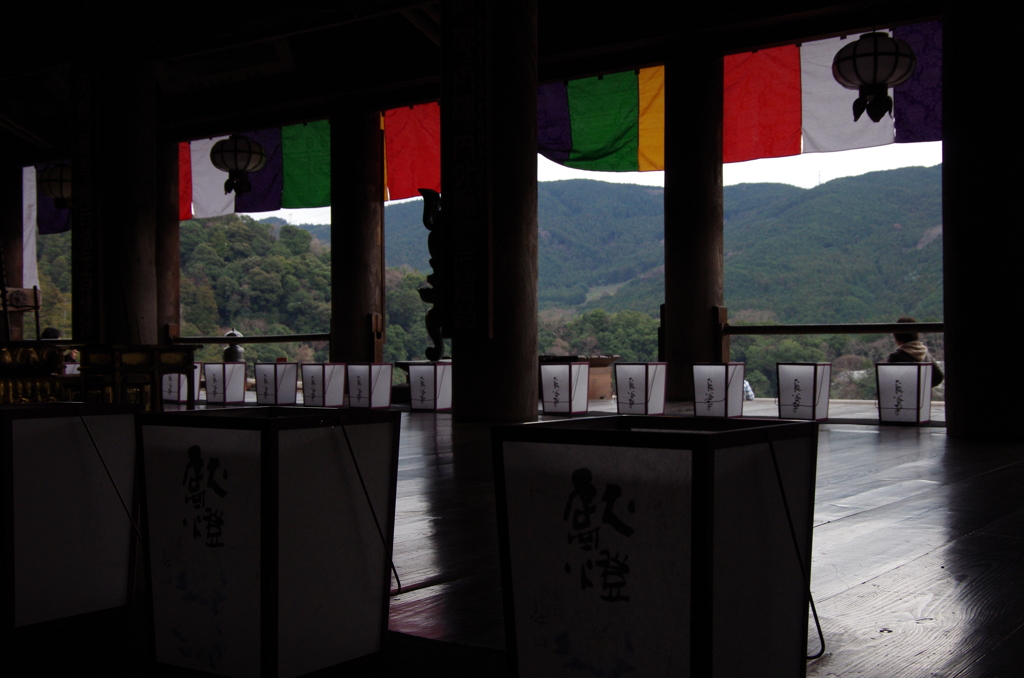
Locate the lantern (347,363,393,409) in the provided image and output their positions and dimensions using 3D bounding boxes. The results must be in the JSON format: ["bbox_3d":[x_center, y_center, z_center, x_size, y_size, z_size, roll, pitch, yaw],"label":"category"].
[{"bbox_3d":[-1.141,0.381,9.610,0.264,0.355,0.264,-1,-1,37],"label":"lantern"}]

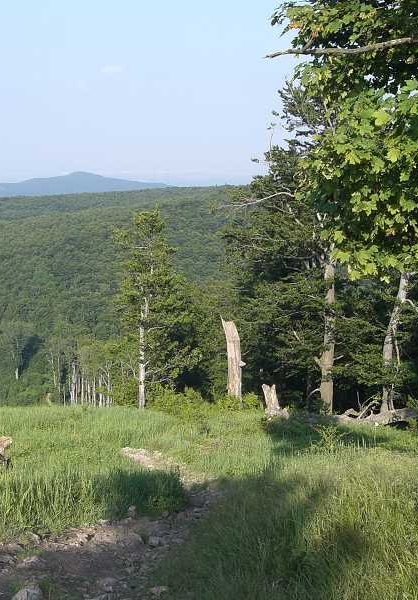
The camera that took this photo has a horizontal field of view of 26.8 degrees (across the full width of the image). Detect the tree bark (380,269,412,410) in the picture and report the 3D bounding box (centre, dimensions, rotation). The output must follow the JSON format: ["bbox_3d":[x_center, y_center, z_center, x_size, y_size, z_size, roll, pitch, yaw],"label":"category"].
[{"bbox_3d":[4.163,0.955,19.500,0.666,3.131,0.500,0,8,0],"label":"tree bark"}]

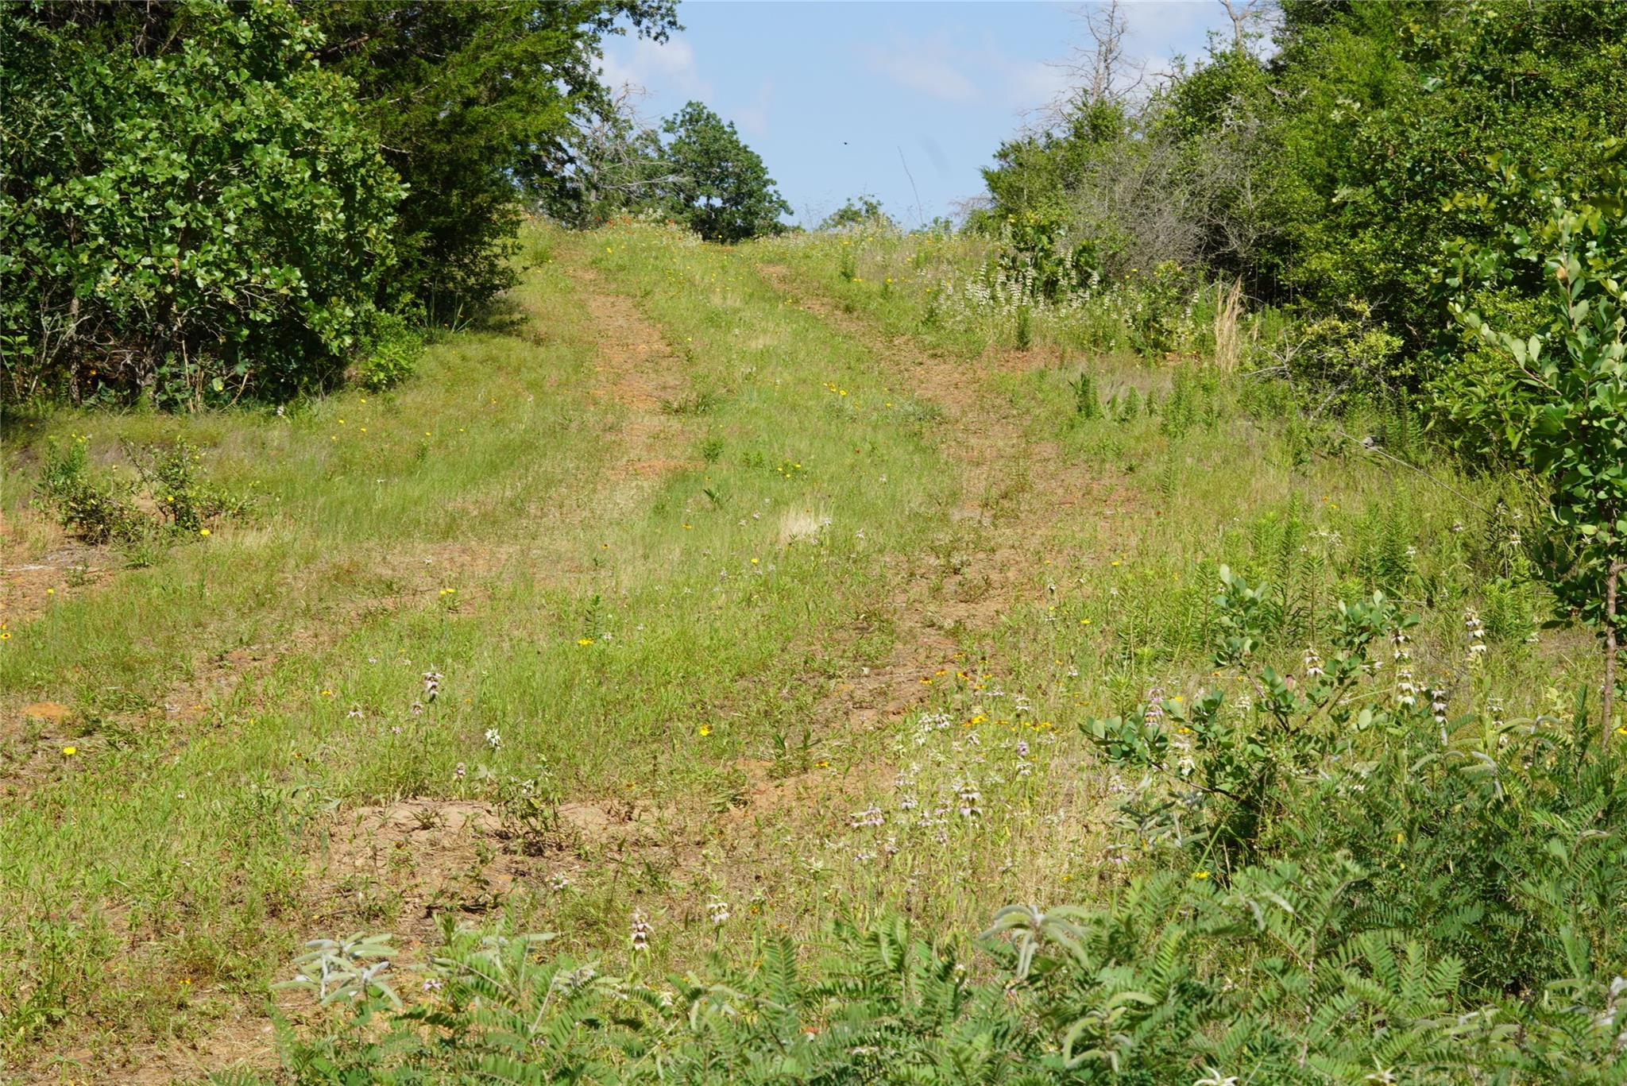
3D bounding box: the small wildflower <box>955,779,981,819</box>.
[{"bbox_3d":[0.305,0.506,6.700,0.049,0.078,0.049,0,3,0],"label":"small wildflower"}]

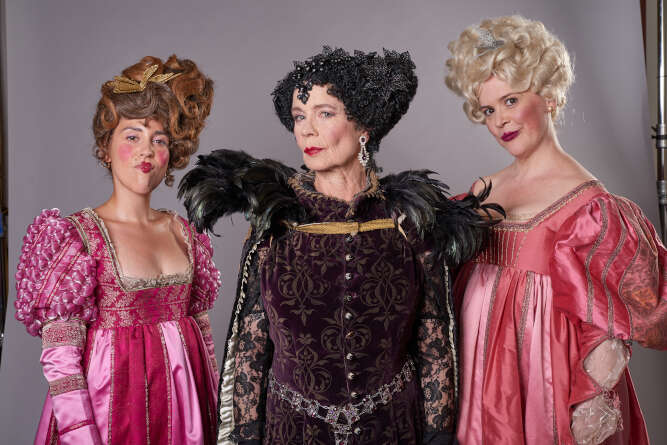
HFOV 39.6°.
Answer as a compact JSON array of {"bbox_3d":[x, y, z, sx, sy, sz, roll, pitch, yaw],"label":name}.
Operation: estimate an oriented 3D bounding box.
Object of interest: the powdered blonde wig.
[{"bbox_3d":[0.393,-0.347,2.090,0.250,0.250,0.265,-22,-4,38],"label":"powdered blonde wig"}]

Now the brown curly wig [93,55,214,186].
[{"bbox_3d":[-0.402,-0.231,2.080,0.240,0.275,0.260,5,1,-29],"label":"brown curly wig"}]

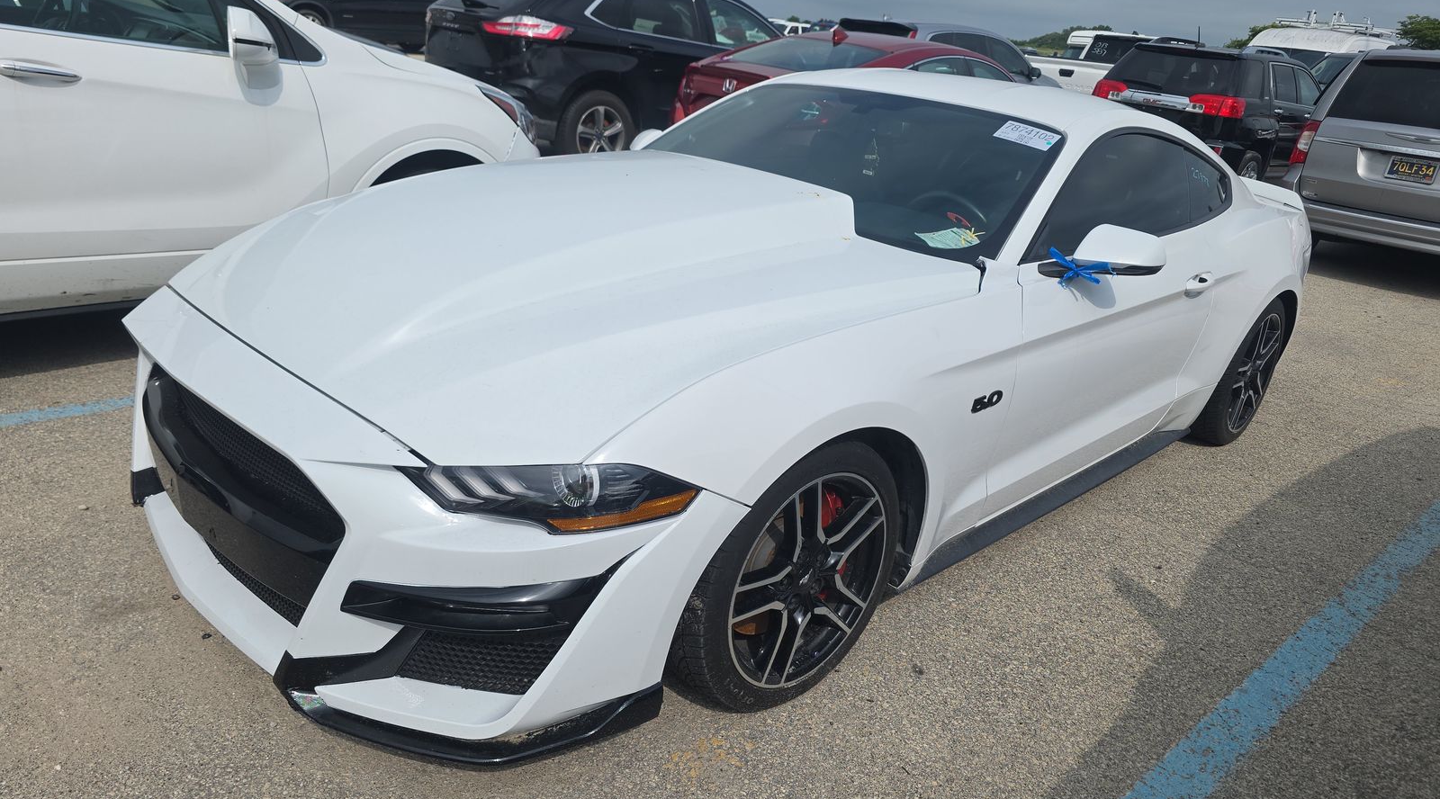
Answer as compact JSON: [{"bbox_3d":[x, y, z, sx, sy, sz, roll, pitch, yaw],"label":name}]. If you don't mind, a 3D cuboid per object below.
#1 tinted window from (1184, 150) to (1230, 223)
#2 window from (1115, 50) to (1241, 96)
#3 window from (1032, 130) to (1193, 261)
[{"bbox_3d":[1.747,-0.777,3.450,0.060,0.263,0.464,-16,0,42],"label":"tinted window"},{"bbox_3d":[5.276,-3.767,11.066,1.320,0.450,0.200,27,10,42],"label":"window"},{"bbox_3d":[1.218,-0.659,2.937,1.289,0.373,0.080,-15,0,-42],"label":"window"}]

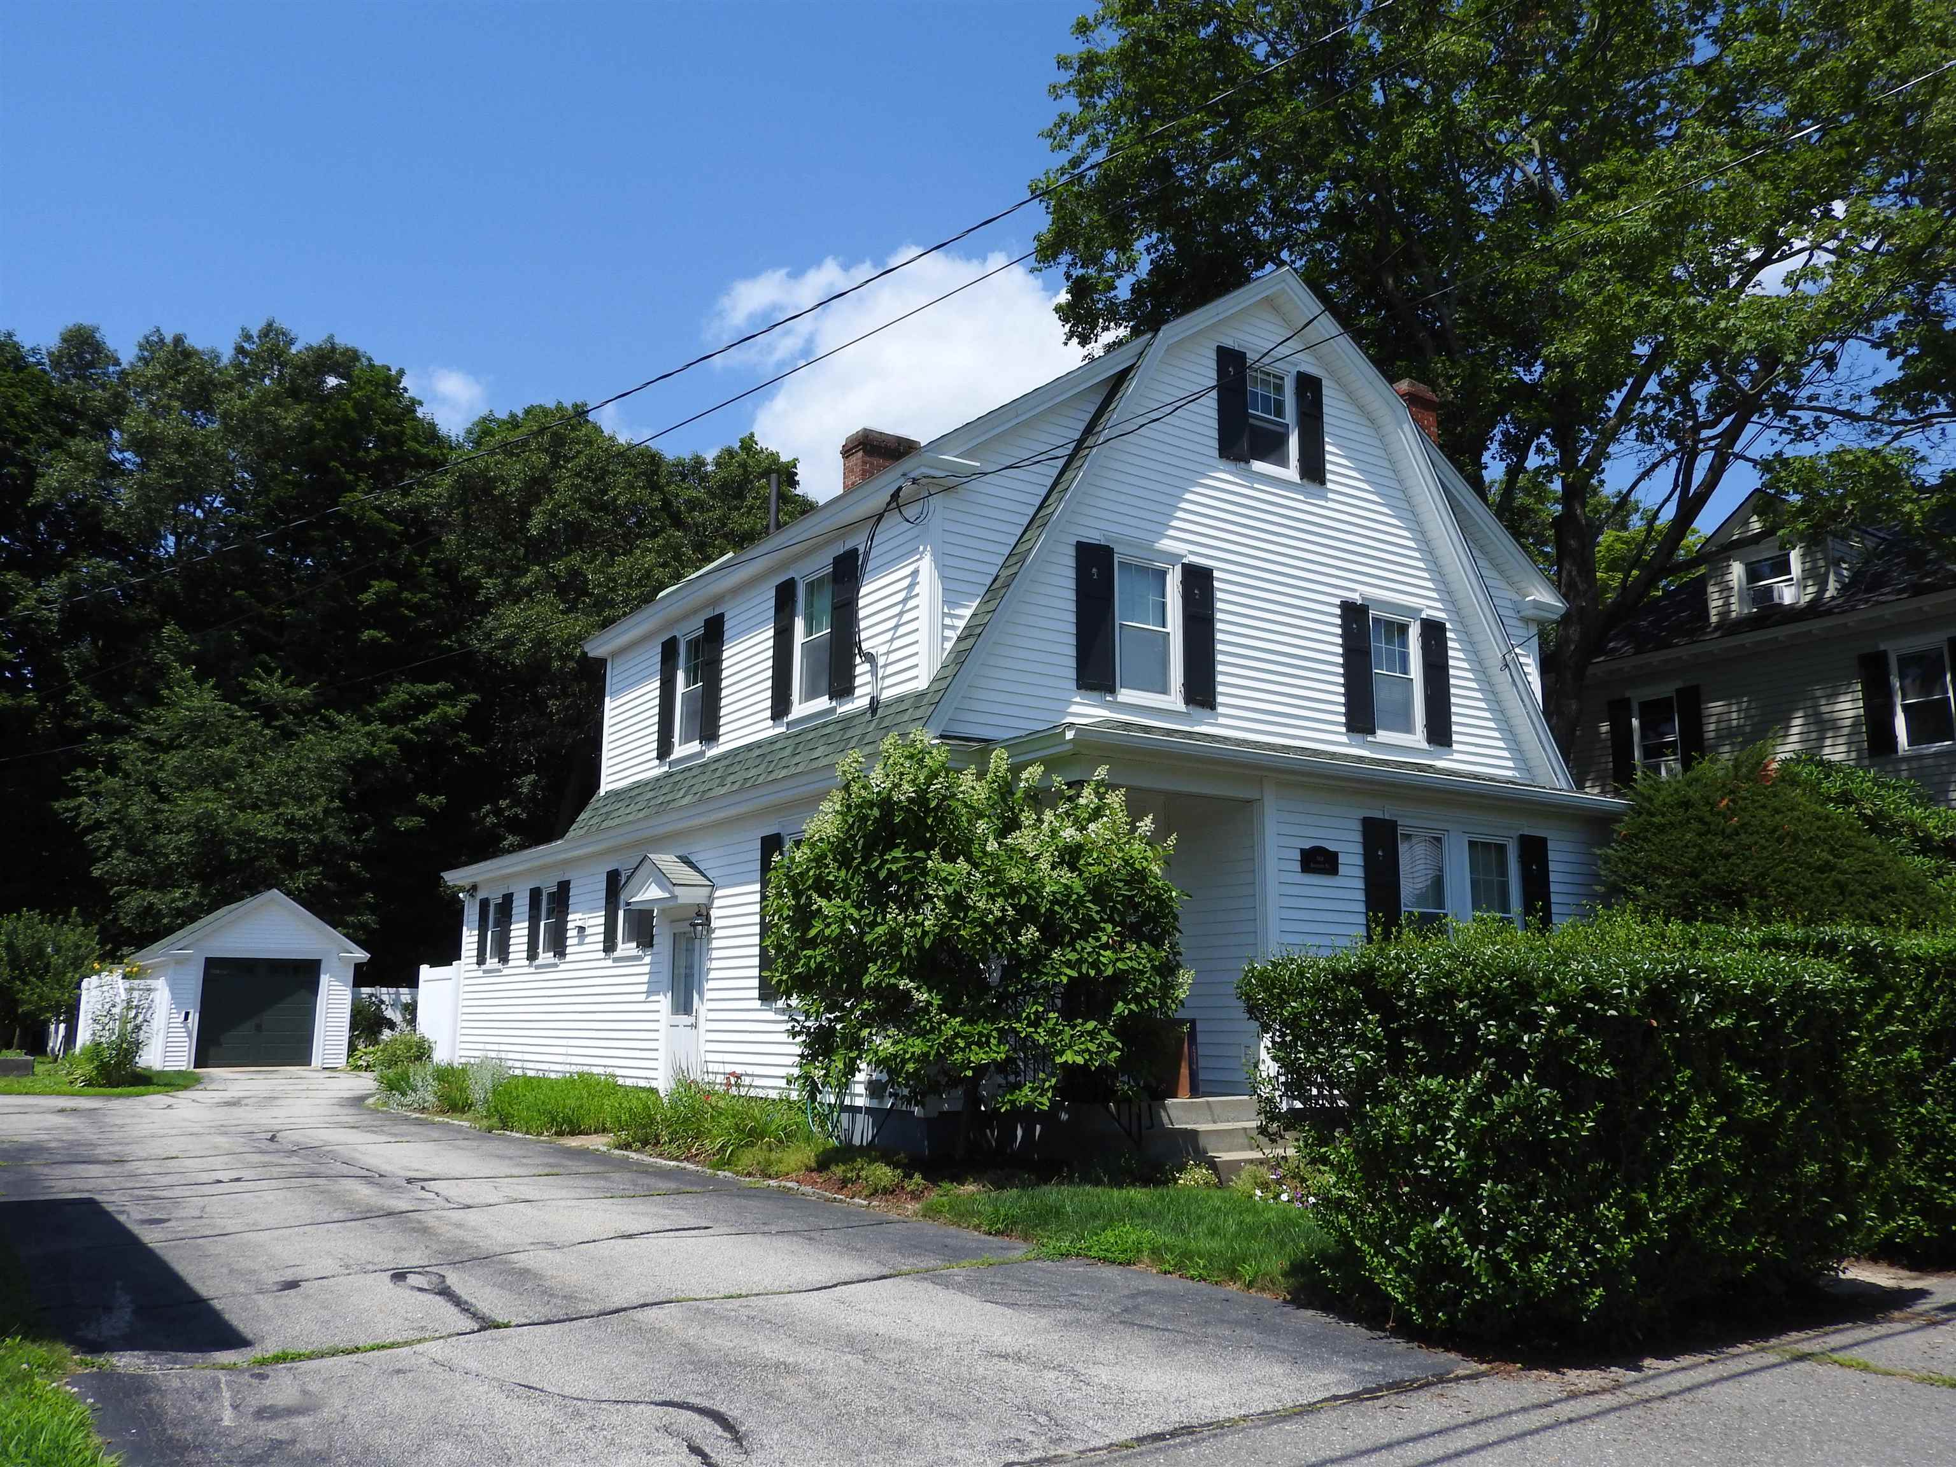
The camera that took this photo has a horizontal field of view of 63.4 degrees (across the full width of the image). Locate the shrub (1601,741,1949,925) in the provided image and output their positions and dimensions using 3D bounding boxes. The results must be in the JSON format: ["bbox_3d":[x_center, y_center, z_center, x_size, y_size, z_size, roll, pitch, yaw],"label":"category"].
[{"bbox_3d":[7.095,1.948,14.145,2.900,3.600,2.900,8,-13,-33],"label":"shrub"}]

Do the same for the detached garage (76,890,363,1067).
[{"bbox_3d":[-17.164,5.759,36.920,4.340,3.880,5.900,8,-13,-33],"label":"detached garage"}]

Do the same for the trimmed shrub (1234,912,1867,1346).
[{"bbox_3d":[3.375,2.179,9.115,3.800,1.970,1.500,8,-13,-33],"label":"trimmed shrub"}]

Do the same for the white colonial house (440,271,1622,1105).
[{"bbox_3d":[-0.139,0.402,20.665,9.190,8.810,14.910,8,-13,-33],"label":"white colonial house"}]

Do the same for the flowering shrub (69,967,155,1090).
[{"bbox_3d":[-15.502,5.207,28.484,1.400,2.030,1.400,8,-13,-33],"label":"flowering shrub"}]

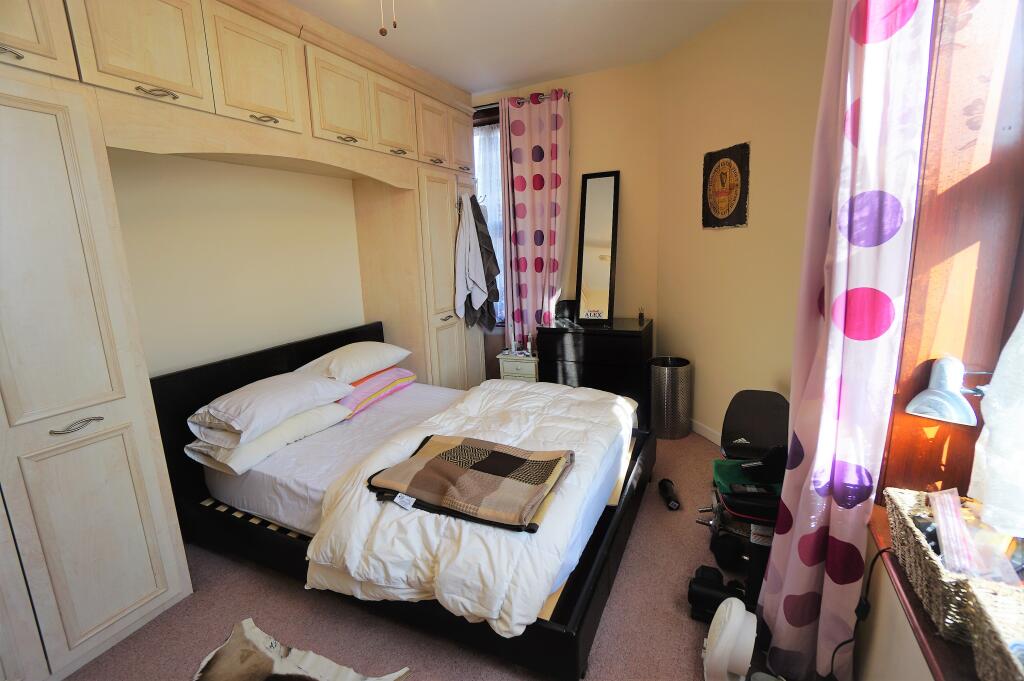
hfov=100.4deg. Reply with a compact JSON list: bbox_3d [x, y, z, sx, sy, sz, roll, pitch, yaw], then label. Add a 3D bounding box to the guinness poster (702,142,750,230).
[{"bbox_3d":[1.339,-0.962,2.693,0.020,0.475,0.350,-7,12,-20],"label":"guinness poster"}]

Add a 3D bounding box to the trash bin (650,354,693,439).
[{"bbox_3d":[1.159,0.418,3.141,0.282,0.535,0.282,3,13,27],"label":"trash bin"}]

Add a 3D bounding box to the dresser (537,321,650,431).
[{"bbox_3d":[0.691,0.247,3.485,0.800,0.780,0.480,3,13,27],"label":"dresser"}]

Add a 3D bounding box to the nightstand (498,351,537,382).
[{"bbox_3d":[0.131,0.360,3.795,0.405,0.495,0.320,3,13,27],"label":"nightstand"}]

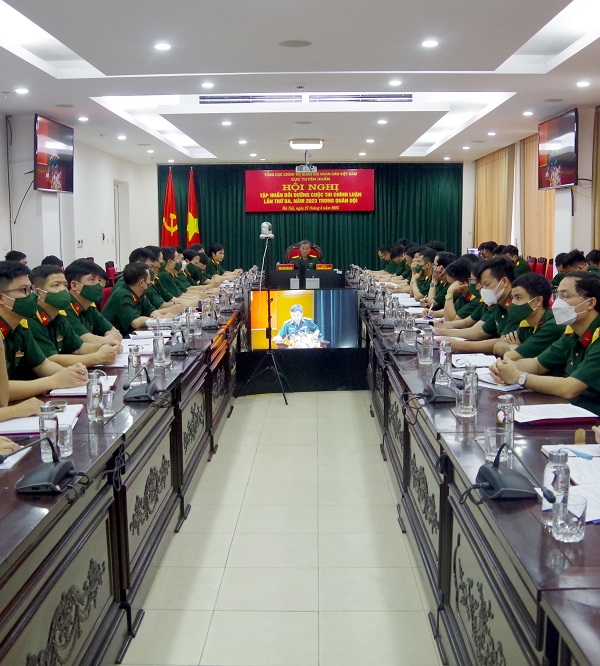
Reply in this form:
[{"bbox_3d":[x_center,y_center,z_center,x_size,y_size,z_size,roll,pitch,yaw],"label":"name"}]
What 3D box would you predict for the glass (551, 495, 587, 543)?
[{"bbox_3d":[0.647,0.451,1.802,0.084,0.090,0.084,0,8,1],"label":"glass"}]

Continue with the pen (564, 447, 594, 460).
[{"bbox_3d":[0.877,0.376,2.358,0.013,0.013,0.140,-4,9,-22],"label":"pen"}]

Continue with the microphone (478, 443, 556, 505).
[{"bbox_3d":[0.588,0.368,2.020,0.190,0.157,0.200,2,9,19],"label":"microphone"}]

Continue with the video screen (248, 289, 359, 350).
[{"bbox_3d":[0.037,-0.119,6.853,1.000,0.575,0.060,-1,8,-3],"label":"video screen"}]

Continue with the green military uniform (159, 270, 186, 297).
[{"bbox_3d":[-1.281,-0.357,7.455,0.360,0.540,0.460,-1,8,-5],"label":"green military uniform"}]

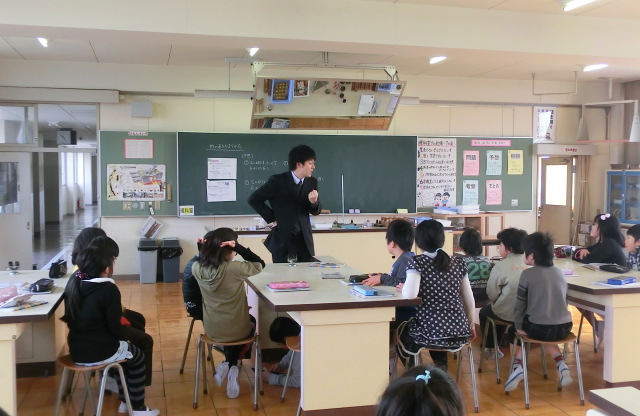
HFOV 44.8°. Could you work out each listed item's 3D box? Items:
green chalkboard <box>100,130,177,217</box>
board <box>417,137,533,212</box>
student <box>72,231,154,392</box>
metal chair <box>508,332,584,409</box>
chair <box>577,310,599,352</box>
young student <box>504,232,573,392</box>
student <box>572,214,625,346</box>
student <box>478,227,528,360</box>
[{"bbox_3d":[-2.505,-0.467,10.763,1.075,1.185,0.045,-1,3,-13],"label":"green chalkboard"},{"bbox_3d":[2.460,-0.520,12.203,1.997,1.182,0.050,0,3,-14],"label":"board"},{"bbox_3d":[-1.416,0.697,5.305,0.570,1.120,0.410,-2,3,-38],"label":"student"},{"bbox_3d":[1.484,1.047,5.125,0.410,0.435,0.350,-1,3,-13],"label":"metal chair"},{"bbox_3d":[2.470,1.003,6.760,0.400,0.430,0.370,0,3,-13],"label":"chair"},{"bbox_3d":[1.485,0.719,5.260,0.430,1.100,0.520,-1,3,-18],"label":"young student"},{"bbox_3d":[2.430,0.631,6.680,0.550,1.180,0.500,0,2,-4],"label":"student"},{"bbox_3d":[1.402,0.678,5.901,0.410,1.100,0.580,-2,3,-31],"label":"student"}]

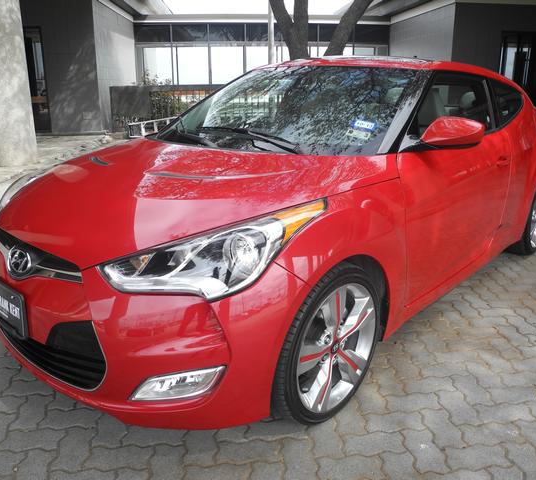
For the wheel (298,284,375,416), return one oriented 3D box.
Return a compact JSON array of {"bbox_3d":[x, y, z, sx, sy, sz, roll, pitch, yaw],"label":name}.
[{"bbox_3d":[0.206,0.379,1.956,0.170,0.490,0.490,15,22,41],"label":"wheel"}]

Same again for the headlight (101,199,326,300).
[{"bbox_3d":[-0.131,0.022,1.728,0.380,0.250,0.780,14,21,39],"label":"headlight"}]

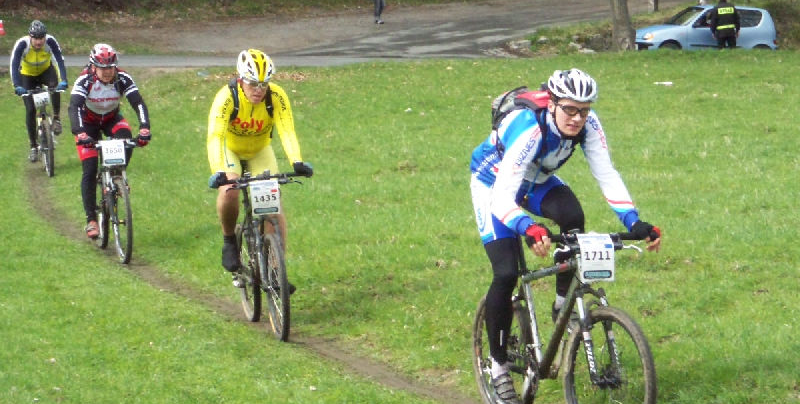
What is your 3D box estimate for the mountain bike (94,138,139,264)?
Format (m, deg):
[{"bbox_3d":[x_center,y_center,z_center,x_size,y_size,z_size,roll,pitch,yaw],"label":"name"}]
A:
[{"bbox_3d":[-2.295,-0.057,21.476,0.620,0.980,1.730,-5,4,-15],"label":"mountain bike"}]

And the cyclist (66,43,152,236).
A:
[{"bbox_3d":[-2.317,-0.490,21.565,0.620,1.540,0.900,-1,4,-15],"label":"cyclist"}]

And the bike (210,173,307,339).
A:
[{"bbox_3d":[-0.902,0.330,17.531,0.630,1.030,1.730,-7,4,-13],"label":"bike"}]

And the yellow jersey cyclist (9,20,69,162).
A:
[{"bbox_3d":[-4.261,-1.303,31.875,0.620,1.650,0.900,-1,4,-12],"label":"yellow jersey cyclist"}]

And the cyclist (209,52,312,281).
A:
[{"bbox_3d":[-0.916,-0.231,17.622,0.650,1.520,0.900,-1,4,-13],"label":"cyclist"}]

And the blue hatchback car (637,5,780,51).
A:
[{"bbox_3d":[6.947,-3.773,61.541,3.320,1.440,1.510,1,3,-13],"label":"blue hatchback car"}]

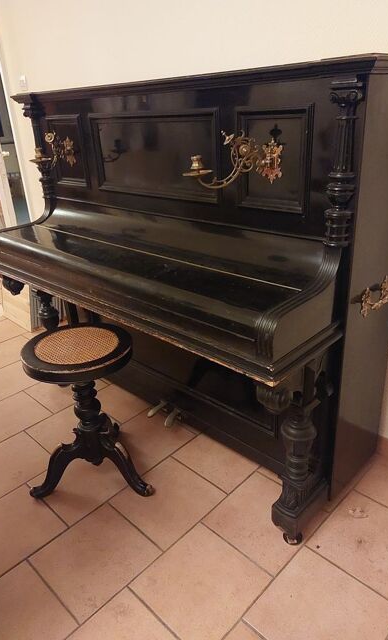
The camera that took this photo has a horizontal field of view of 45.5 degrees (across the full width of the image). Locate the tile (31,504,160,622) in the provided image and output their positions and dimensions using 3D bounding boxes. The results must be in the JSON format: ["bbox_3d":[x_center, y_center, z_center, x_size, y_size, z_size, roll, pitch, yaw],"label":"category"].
[{"bbox_3d":[-0.298,0.717,1.400,0.291,0.010,0.293,20,34,41],"label":"tile"}]

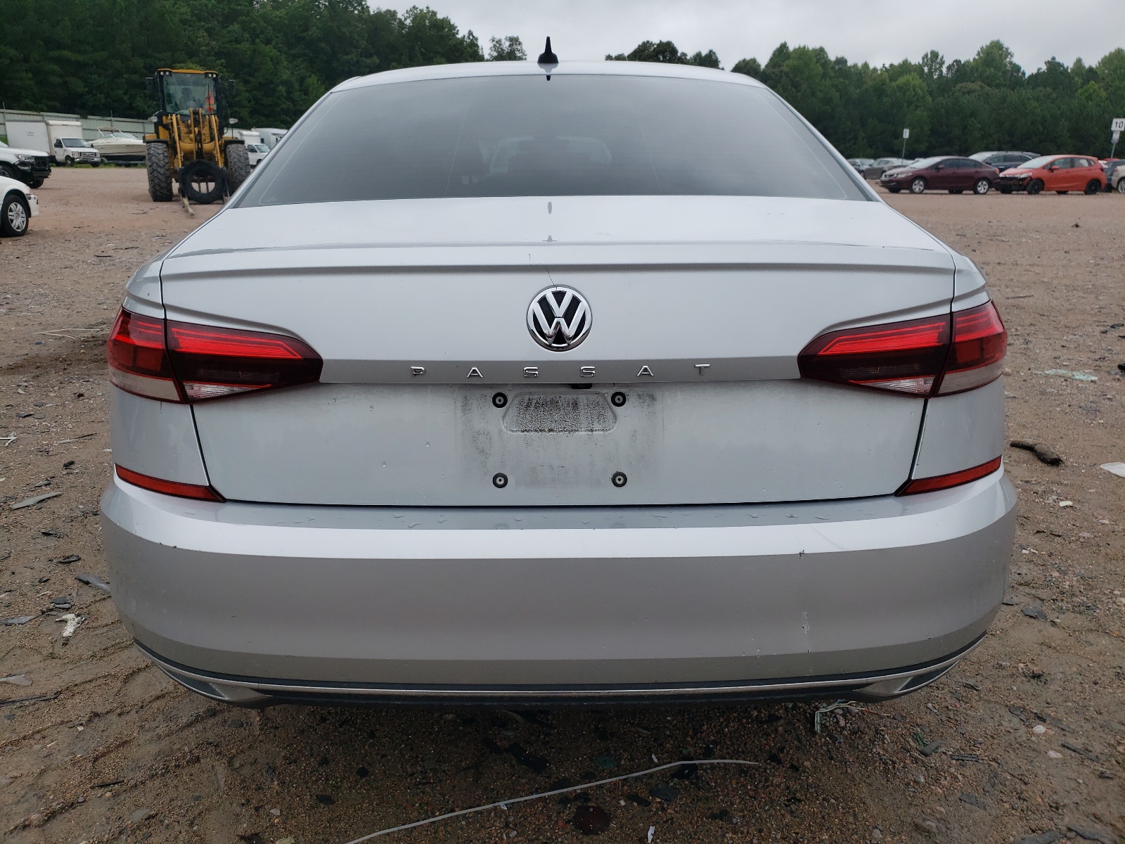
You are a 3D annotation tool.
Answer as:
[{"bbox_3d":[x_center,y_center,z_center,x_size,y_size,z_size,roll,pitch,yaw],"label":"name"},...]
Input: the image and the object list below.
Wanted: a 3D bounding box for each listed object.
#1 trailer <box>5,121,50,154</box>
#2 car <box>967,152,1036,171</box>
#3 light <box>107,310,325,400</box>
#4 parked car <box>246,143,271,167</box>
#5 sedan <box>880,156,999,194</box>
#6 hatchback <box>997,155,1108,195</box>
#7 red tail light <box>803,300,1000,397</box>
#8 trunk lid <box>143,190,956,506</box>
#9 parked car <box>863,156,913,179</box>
[{"bbox_3d":[-39.828,-21.636,64.300,5.000,2.450,2.400,8,18,24],"label":"trailer"},{"bbox_3d":[22.500,-13.185,44.070,4.750,1.730,1.870,-3,17,-10],"label":"car"},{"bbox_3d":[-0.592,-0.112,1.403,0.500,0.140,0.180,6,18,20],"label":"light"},{"bbox_3d":[-24.832,-21.868,69.500,5.400,2.050,2.000,4,17,12],"label":"parked car"},{"bbox_3d":[14.840,-9.724,33.312,4.540,1.435,1.760,-3,17,-10],"label":"sedan"},{"bbox_3d":[19.500,-9.888,33.784,4.030,1.520,1.700,-3,17,-11],"label":"hatchback"},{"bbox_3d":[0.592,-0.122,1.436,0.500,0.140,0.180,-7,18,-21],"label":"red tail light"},{"bbox_3d":[-0.005,-0.150,1.423,1.240,0.440,0.480,0,17,-1],"label":"trunk lid"},{"bbox_3d":[21.311,-16.656,55.600,1.850,1.450,4.800,-3,17,-11],"label":"parked car"}]

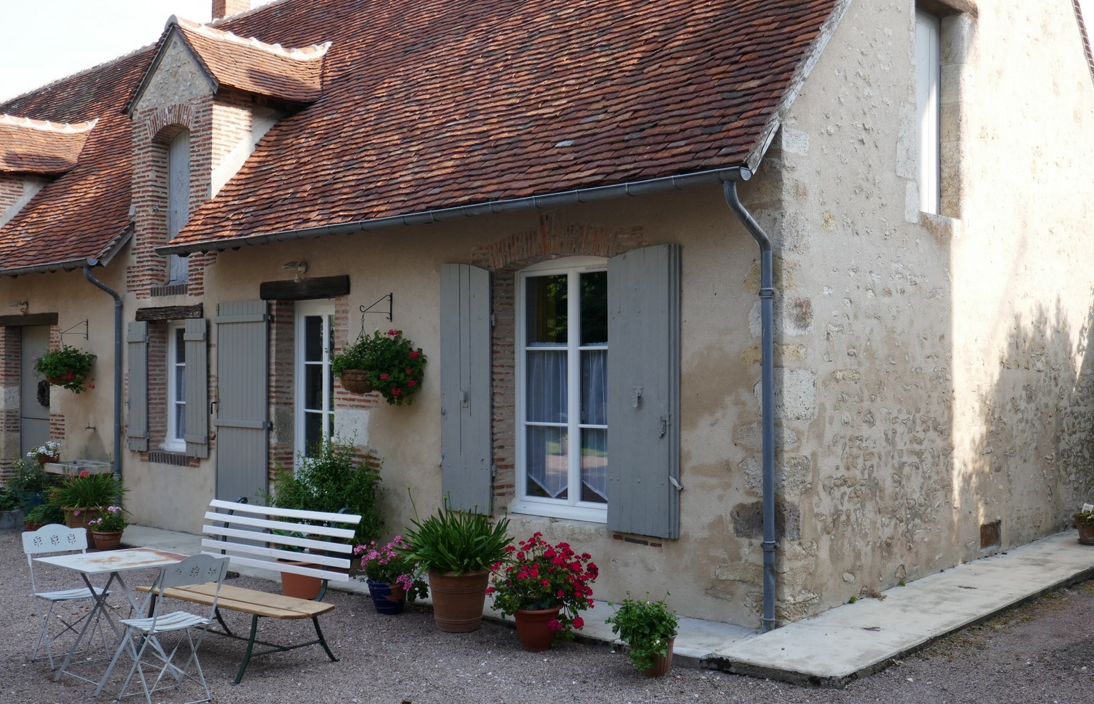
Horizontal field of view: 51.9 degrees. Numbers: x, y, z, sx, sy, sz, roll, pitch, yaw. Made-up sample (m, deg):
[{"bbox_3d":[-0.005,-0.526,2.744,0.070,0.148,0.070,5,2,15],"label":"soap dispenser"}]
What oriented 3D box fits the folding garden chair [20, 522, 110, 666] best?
[{"bbox_3d":[-3.000,1.503,7.052,0.415,0.825,0.421,-1,-2,42],"label":"folding garden chair"}]

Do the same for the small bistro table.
[{"bbox_3d":[-2.571,1.605,6.728,0.680,0.720,0.680,-1,-1,41],"label":"small bistro table"}]

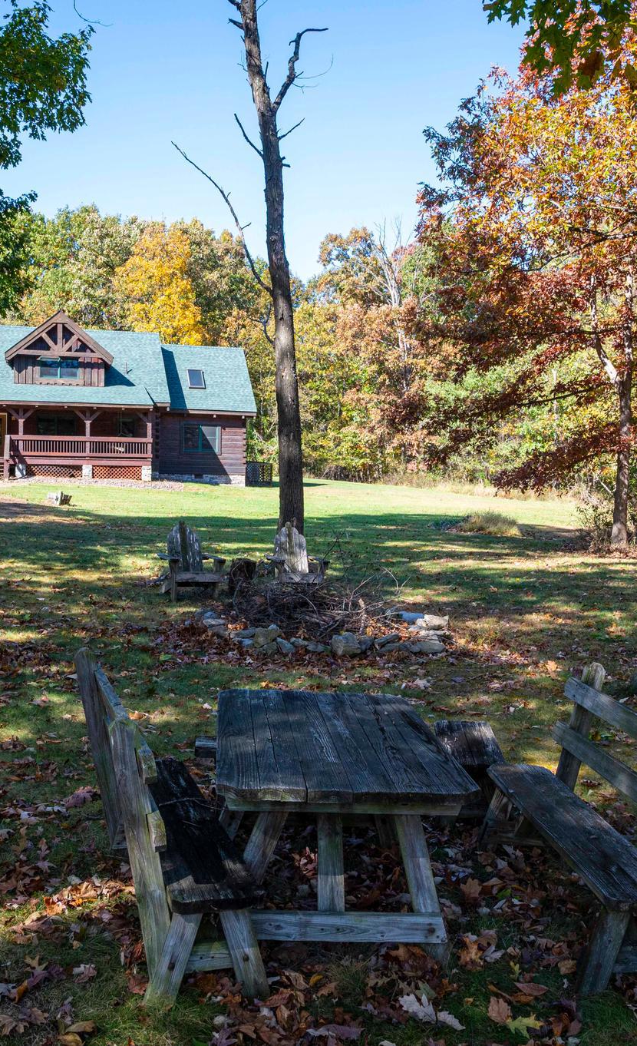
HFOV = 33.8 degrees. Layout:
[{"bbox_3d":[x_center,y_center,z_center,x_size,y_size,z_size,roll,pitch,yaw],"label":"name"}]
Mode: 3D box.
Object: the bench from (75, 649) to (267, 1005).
[{"bbox_3d":[-0.627,1.079,4.151,0.545,0.921,1.720,1,1,-16],"label":"bench"}]

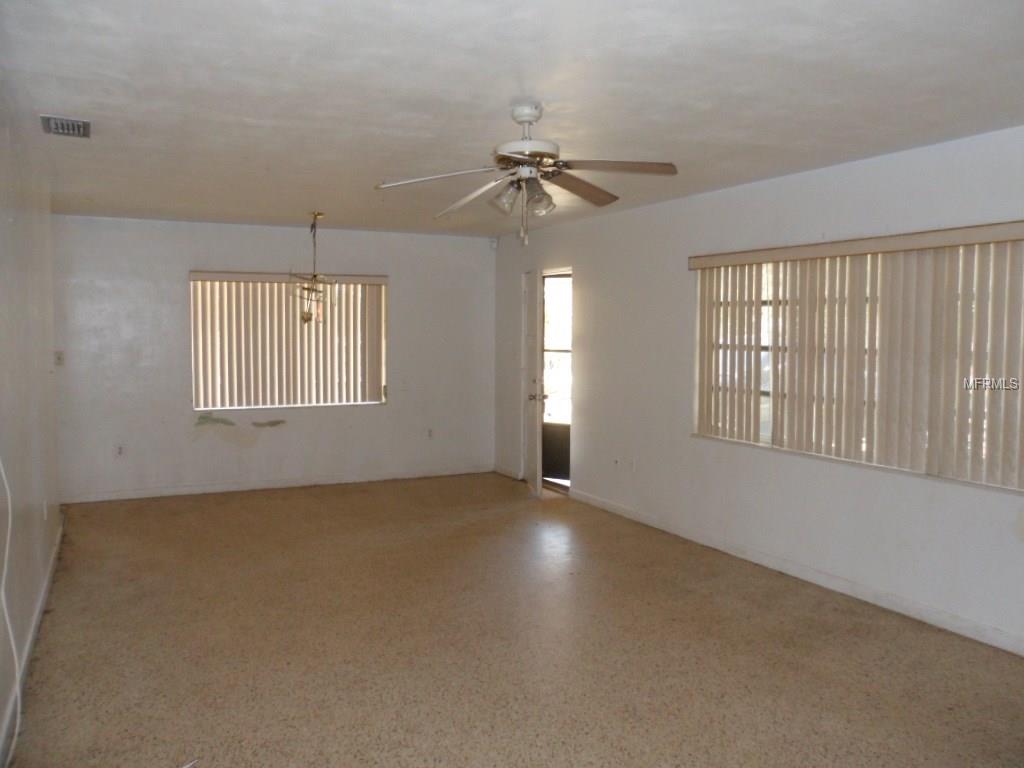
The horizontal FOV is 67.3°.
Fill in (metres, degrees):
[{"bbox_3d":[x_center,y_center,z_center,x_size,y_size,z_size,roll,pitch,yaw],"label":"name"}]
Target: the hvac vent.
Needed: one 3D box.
[{"bbox_3d":[-2.058,-1.188,3.548,0.200,0.030,0.380,-2,5,-28],"label":"hvac vent"}]

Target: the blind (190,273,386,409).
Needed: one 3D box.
[{"bbox_3d":[-1.999,-0.398,7.101,1.790,1.230,0.110,-2,5,-28],"label":"blind"}]

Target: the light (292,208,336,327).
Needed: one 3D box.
[{"bbox_3d":[-1.630,-0.956,6.359,0.370,0.890,0.370,-2,5,-28],"label":"light"}]

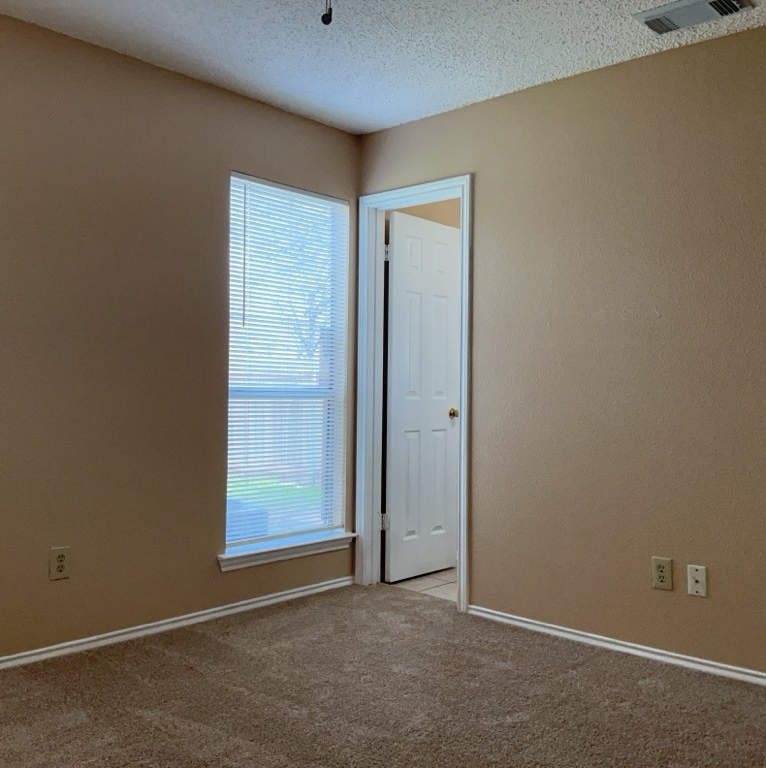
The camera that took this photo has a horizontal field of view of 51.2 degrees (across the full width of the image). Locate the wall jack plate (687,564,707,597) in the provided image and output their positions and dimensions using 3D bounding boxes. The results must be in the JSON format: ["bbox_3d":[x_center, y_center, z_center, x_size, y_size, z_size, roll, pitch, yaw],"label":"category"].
[{"bbox_3d":[1.217,0.763,3.076,0.071,0.115,0.007,1,0,42],"label":"wall jack plate"}]

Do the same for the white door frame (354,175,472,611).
[{"bbox_3d":[0.181,0.045,4.114,0.750,2.100,0.140,1,0,42],"label":"white door frame"}]

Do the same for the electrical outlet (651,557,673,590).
[{"bbox_3d":[1.115,0.758,3.170,0.079,0.124,0.008,1,0,42],"label":"electrical outlet"}]

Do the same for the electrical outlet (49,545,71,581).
[{"bbox_3d":[-1.266,0.705,3.123,0.008,0.124,0.079,1,0,42],"label":"electrical outlet"}]

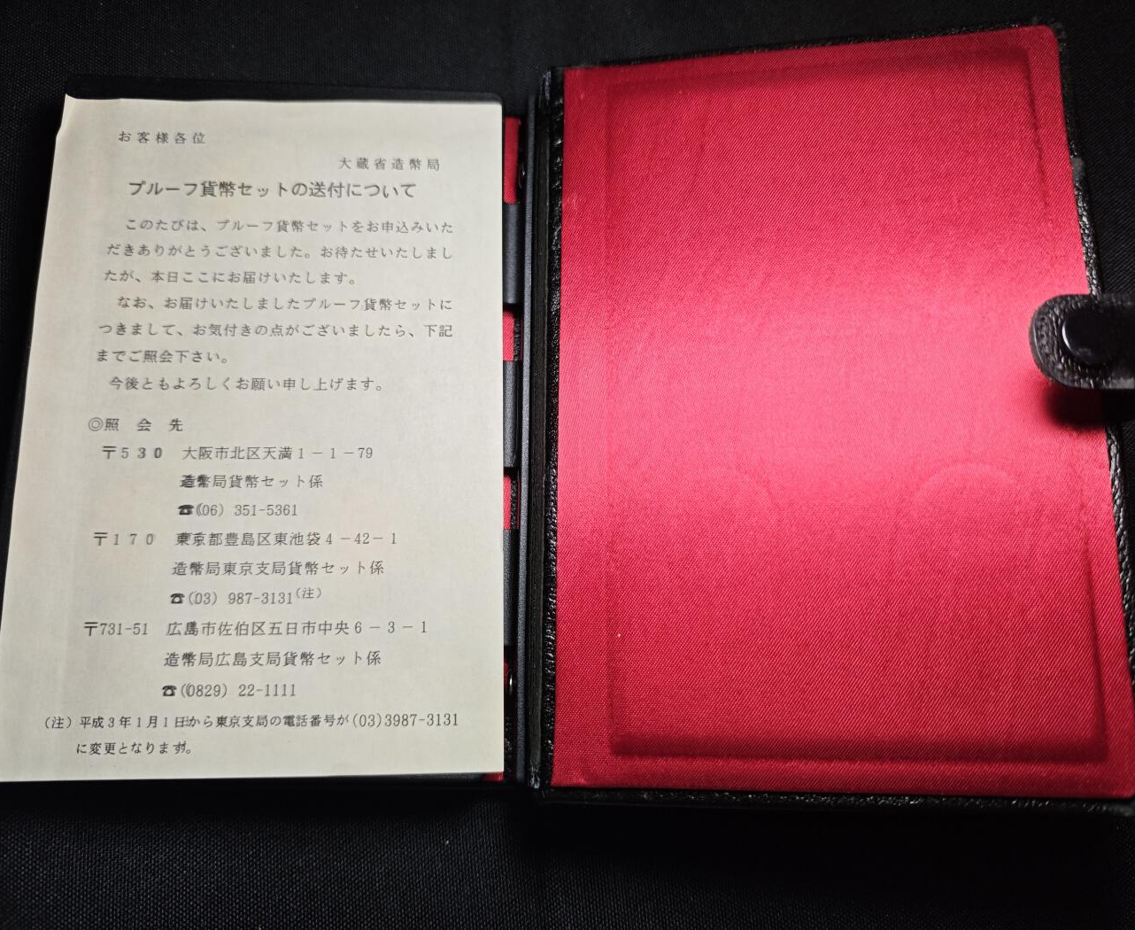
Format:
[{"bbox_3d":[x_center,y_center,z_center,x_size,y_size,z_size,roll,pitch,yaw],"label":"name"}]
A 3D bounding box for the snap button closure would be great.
[{"bbox_3d":[0.095,-0.024,0.157,0.011,0.003,0.011,0,78,-3],"label":"snap button closure"}]

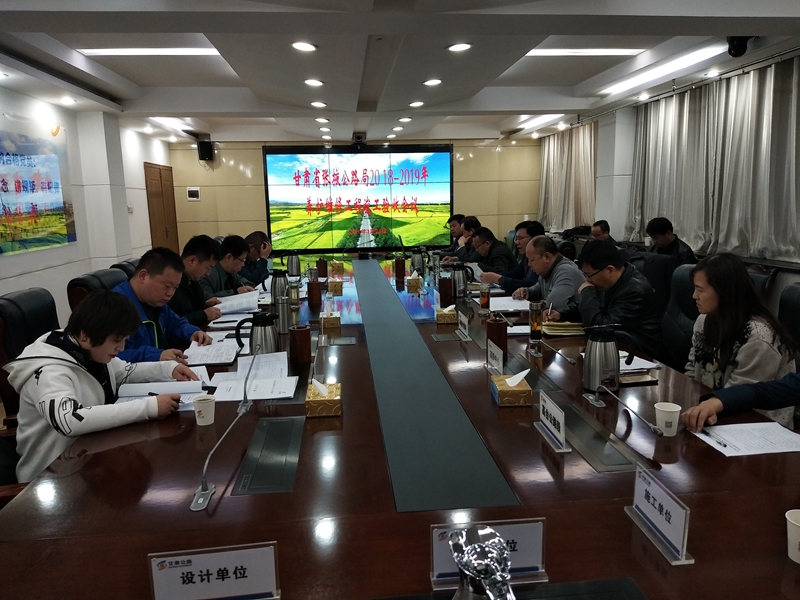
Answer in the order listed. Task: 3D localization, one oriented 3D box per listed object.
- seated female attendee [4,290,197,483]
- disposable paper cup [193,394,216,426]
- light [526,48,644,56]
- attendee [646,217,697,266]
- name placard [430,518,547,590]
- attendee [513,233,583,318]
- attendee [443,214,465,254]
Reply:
[{"bbox_3d":[-1.013,0.536,2.108,0.680,1.170,0.550,0,9,5],"label":"seated female attendee"},{"bbox_3d":[-0.630,0.359,1.942,0.071,0.085,0.071,-2,9,-5],"label":"disposable paper cup"},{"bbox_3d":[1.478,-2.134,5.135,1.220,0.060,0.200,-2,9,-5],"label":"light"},{"bbox_3d":[2.173,-0.062,5.101,0.780,1.275,0.560,-4,9,-13],"label":"attendee"},{"bbox_3d":[0.160,0.451,1.086,0.213,0.112,0.047,-2,9,-5],"label":"name placard"},{"bbox_3d":[0.945,0.171,4.004,0.640,1.210,0.540,0,9,8],"label":"attendee"},{"bbox_3d":[0.764,-0.397,7.333,0.780,1.295,0.550,-4,9,-13],"label":"attendee"}]

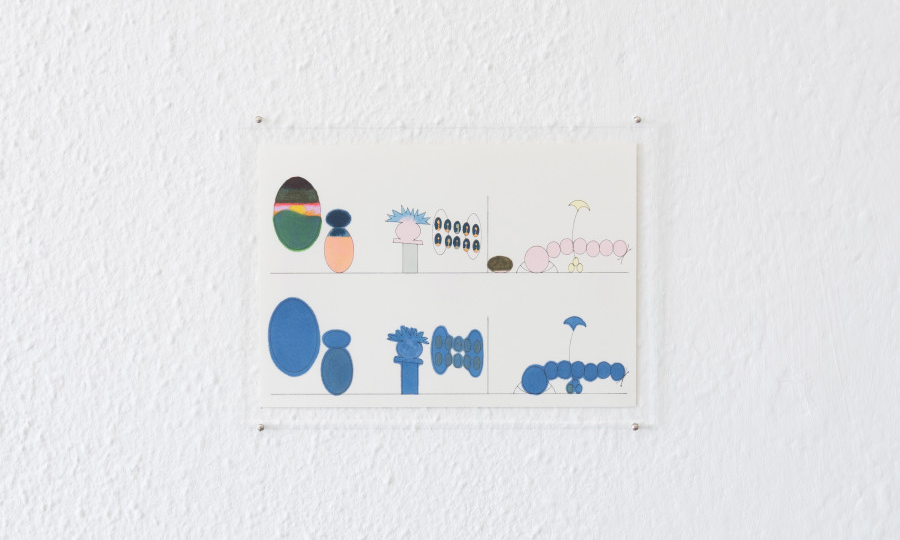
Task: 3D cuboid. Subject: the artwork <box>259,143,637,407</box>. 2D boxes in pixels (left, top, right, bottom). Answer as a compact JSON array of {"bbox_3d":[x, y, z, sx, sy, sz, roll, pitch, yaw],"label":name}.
[{"bbox_3d":[-0.002,0.004,1.182,0.297,0.209,0.003,0,2,0],"label":"artwork"}]

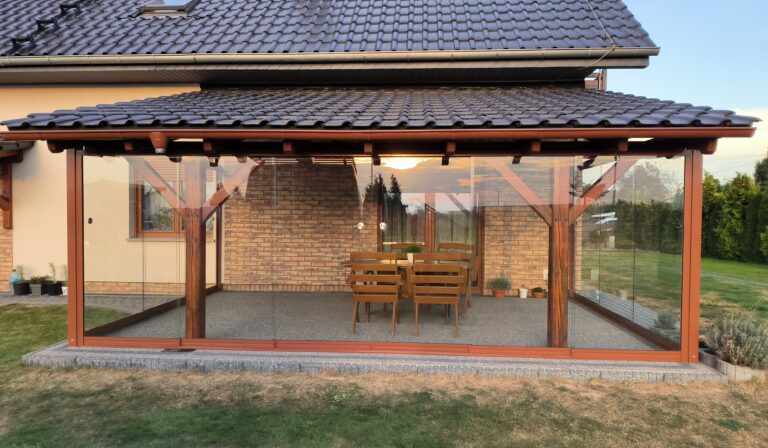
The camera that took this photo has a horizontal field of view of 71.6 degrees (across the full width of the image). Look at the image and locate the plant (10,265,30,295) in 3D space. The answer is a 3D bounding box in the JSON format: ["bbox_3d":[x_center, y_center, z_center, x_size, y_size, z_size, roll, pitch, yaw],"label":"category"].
[{"bbox_3d":[-6.877,1.055,10.094,0.320,0.540,0.310,1,1,4],"label":"plant"}]

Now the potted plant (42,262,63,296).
[{"bbox_3d":[-6.238,1.025,10.064,0.310,0.610,0.300,1,1,4],"label":"potted plant"}]

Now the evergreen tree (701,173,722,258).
[{"bbox_3d":[12.624,-0.351,20.566,1.100,3.280,1.050,1,1,4],"label":"evergreen tree"}]

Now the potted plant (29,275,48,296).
[{"bbox_3d":[-6.500,1.139,10.046,0.330,0.380,0.280,1,1,4],"label":"potted plant"}]

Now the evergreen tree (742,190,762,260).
[{"bbox_3d":[13.088,0.078,18.874,0.800,2.500,0.800,1,1,4],"label":"evergreen tree"}]

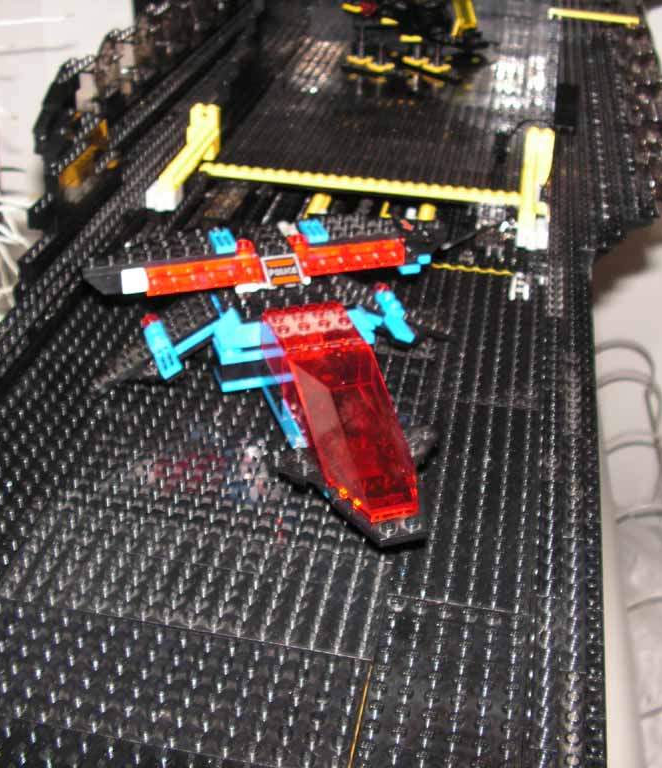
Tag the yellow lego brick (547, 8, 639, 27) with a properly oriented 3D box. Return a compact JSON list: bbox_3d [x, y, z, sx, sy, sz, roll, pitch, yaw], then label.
[{"bbox_3d":[0.238,-0.332,0.966,0.081,0.007,0.007,12,35,15],"label":"yellow lego brick"}]

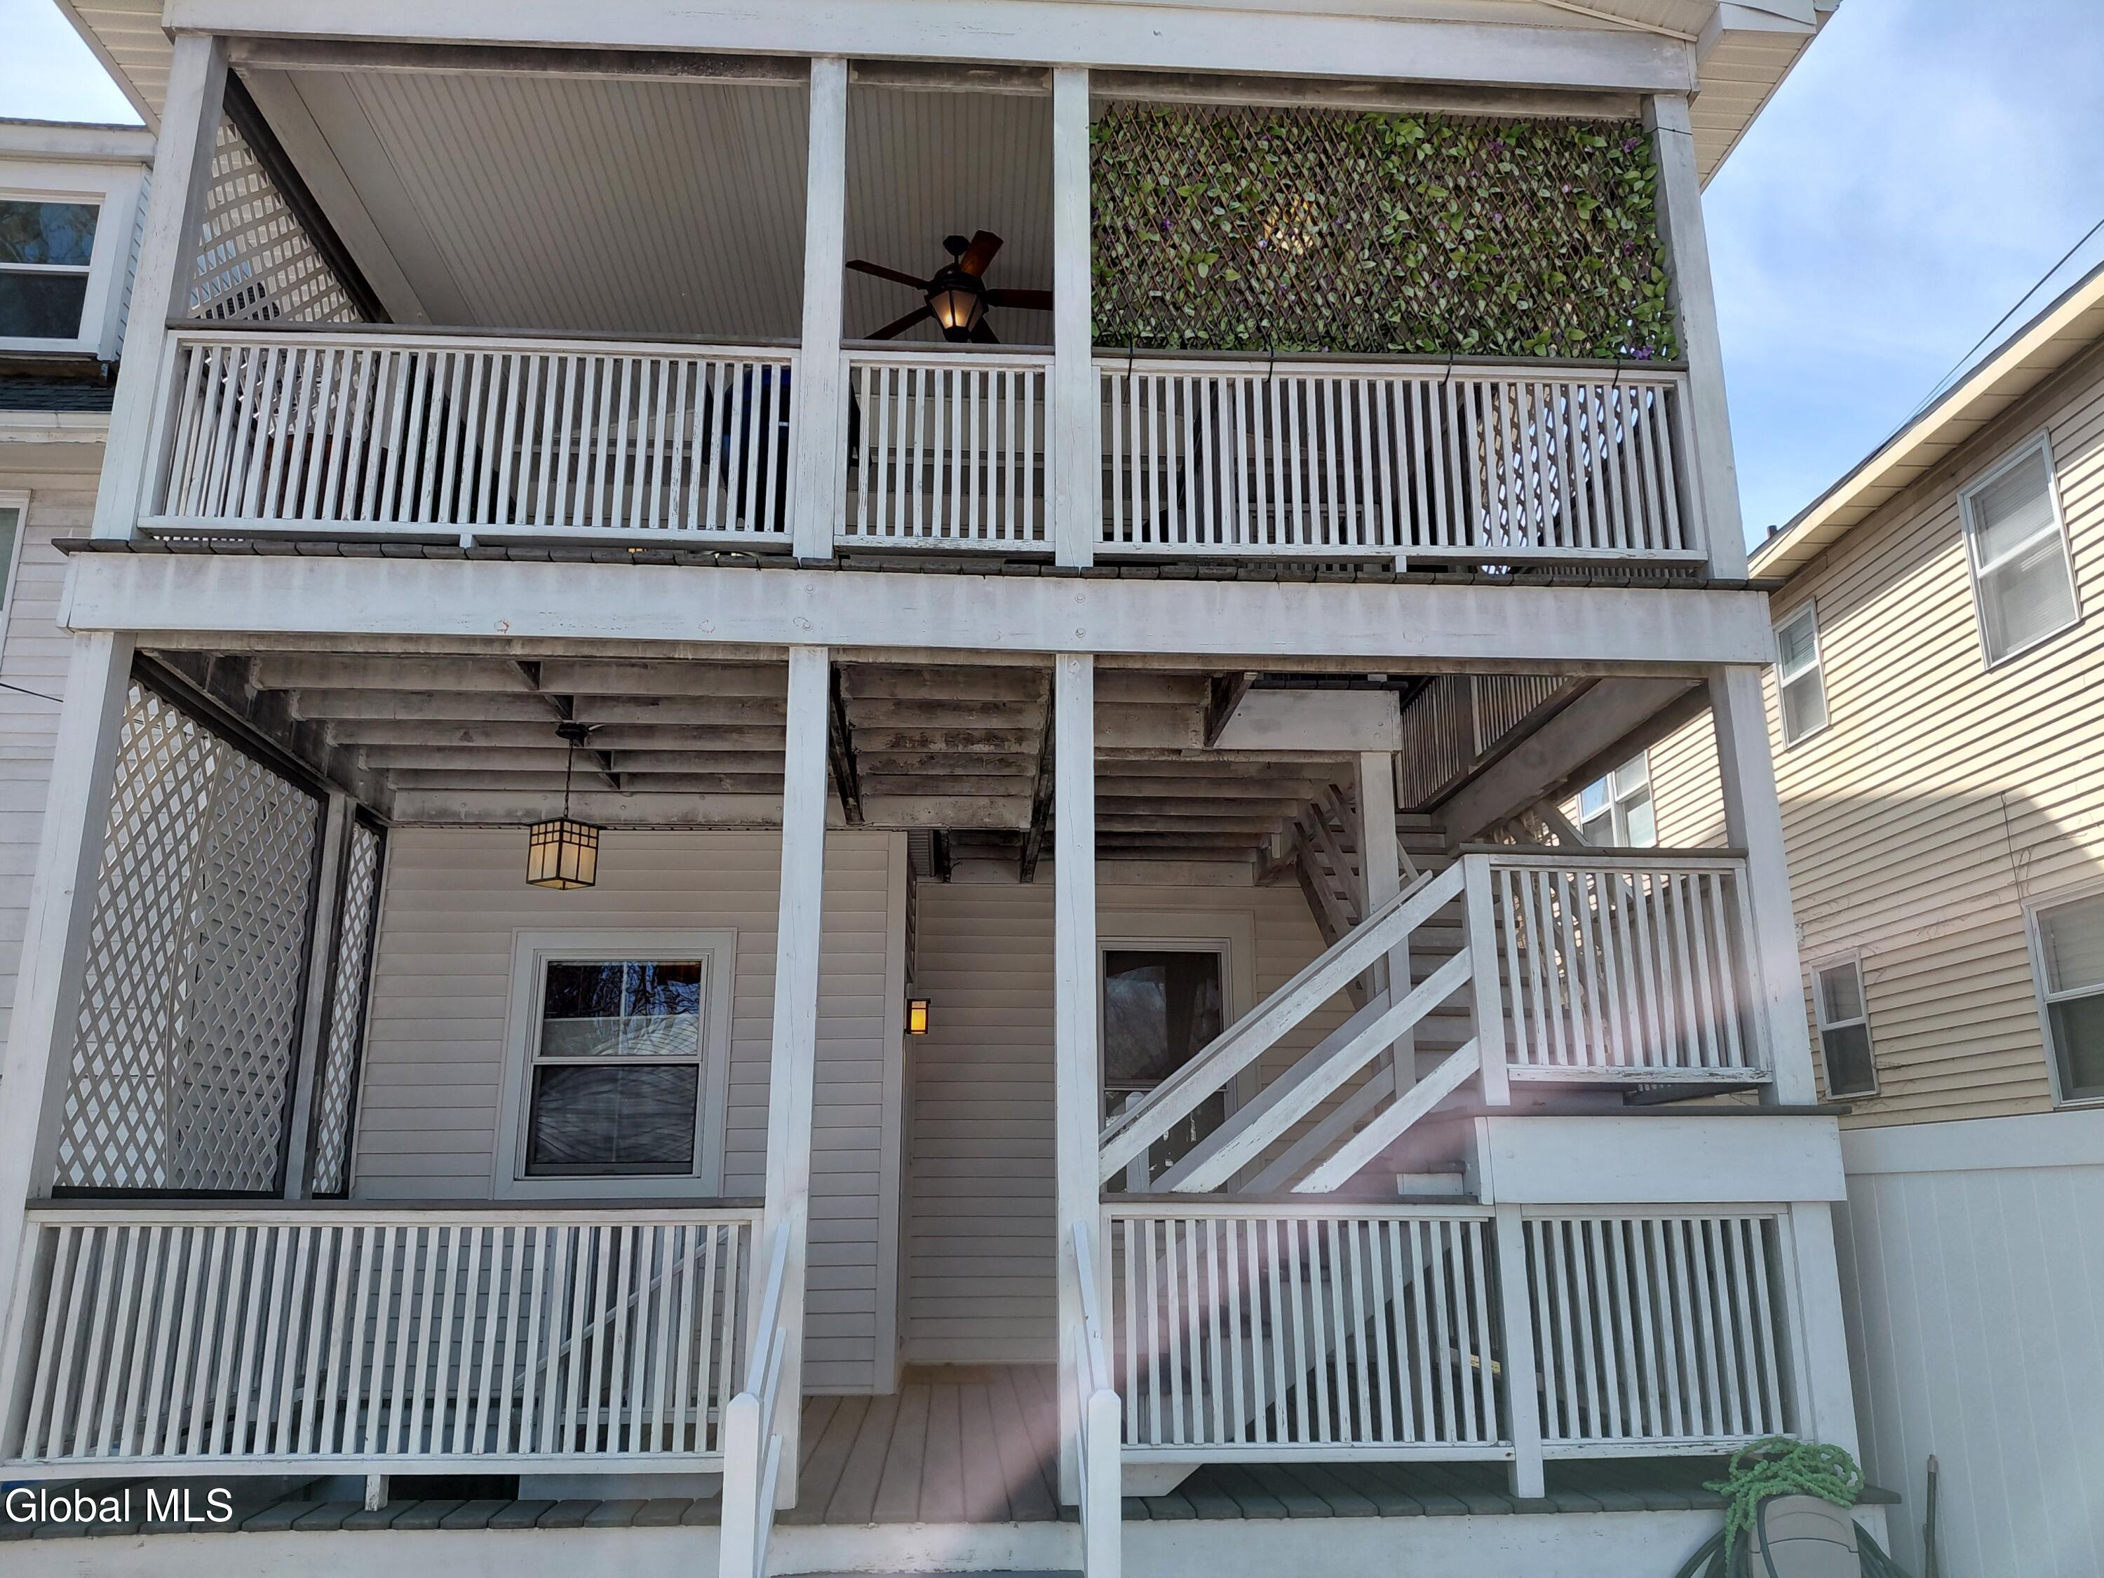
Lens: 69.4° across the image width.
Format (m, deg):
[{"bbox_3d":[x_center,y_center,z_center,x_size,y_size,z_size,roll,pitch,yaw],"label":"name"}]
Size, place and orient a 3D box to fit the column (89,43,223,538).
[{"bbox_3d":[-3.357,-1.900,5.751,0.137,2.172,0.134,1,-15,-4],"label":"column"}]

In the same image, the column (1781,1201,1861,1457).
[{"bbox_3d":[2.636,1.908,5.239,0.140,0.928,0.140,1,-15,-4],"label":"column"}]

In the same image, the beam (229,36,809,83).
[{"bbox_3d":[-2.165,-3.030,6.256,2.376,0.170,0.160,1,-15,-4],"label":"beam"}]

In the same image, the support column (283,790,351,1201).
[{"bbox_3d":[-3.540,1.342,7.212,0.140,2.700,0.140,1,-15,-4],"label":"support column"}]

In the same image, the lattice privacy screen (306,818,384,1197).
[{"bbox_3d":[-3.486,1.051,7.513,0.039,1.872,0.526,1,-15,-4],"label":"lattice privacy screen"}]

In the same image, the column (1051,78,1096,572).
[{"bbox_3d":[0.077,-1.857,5.963,0.137,2.172,0.134,1,-15,-4],"label":"column"}]

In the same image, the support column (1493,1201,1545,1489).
[{"bbox_3d":[1.569,1.889,5.147,0.090,0.928,0.090,1,-15,-4],"label":"support column"}]

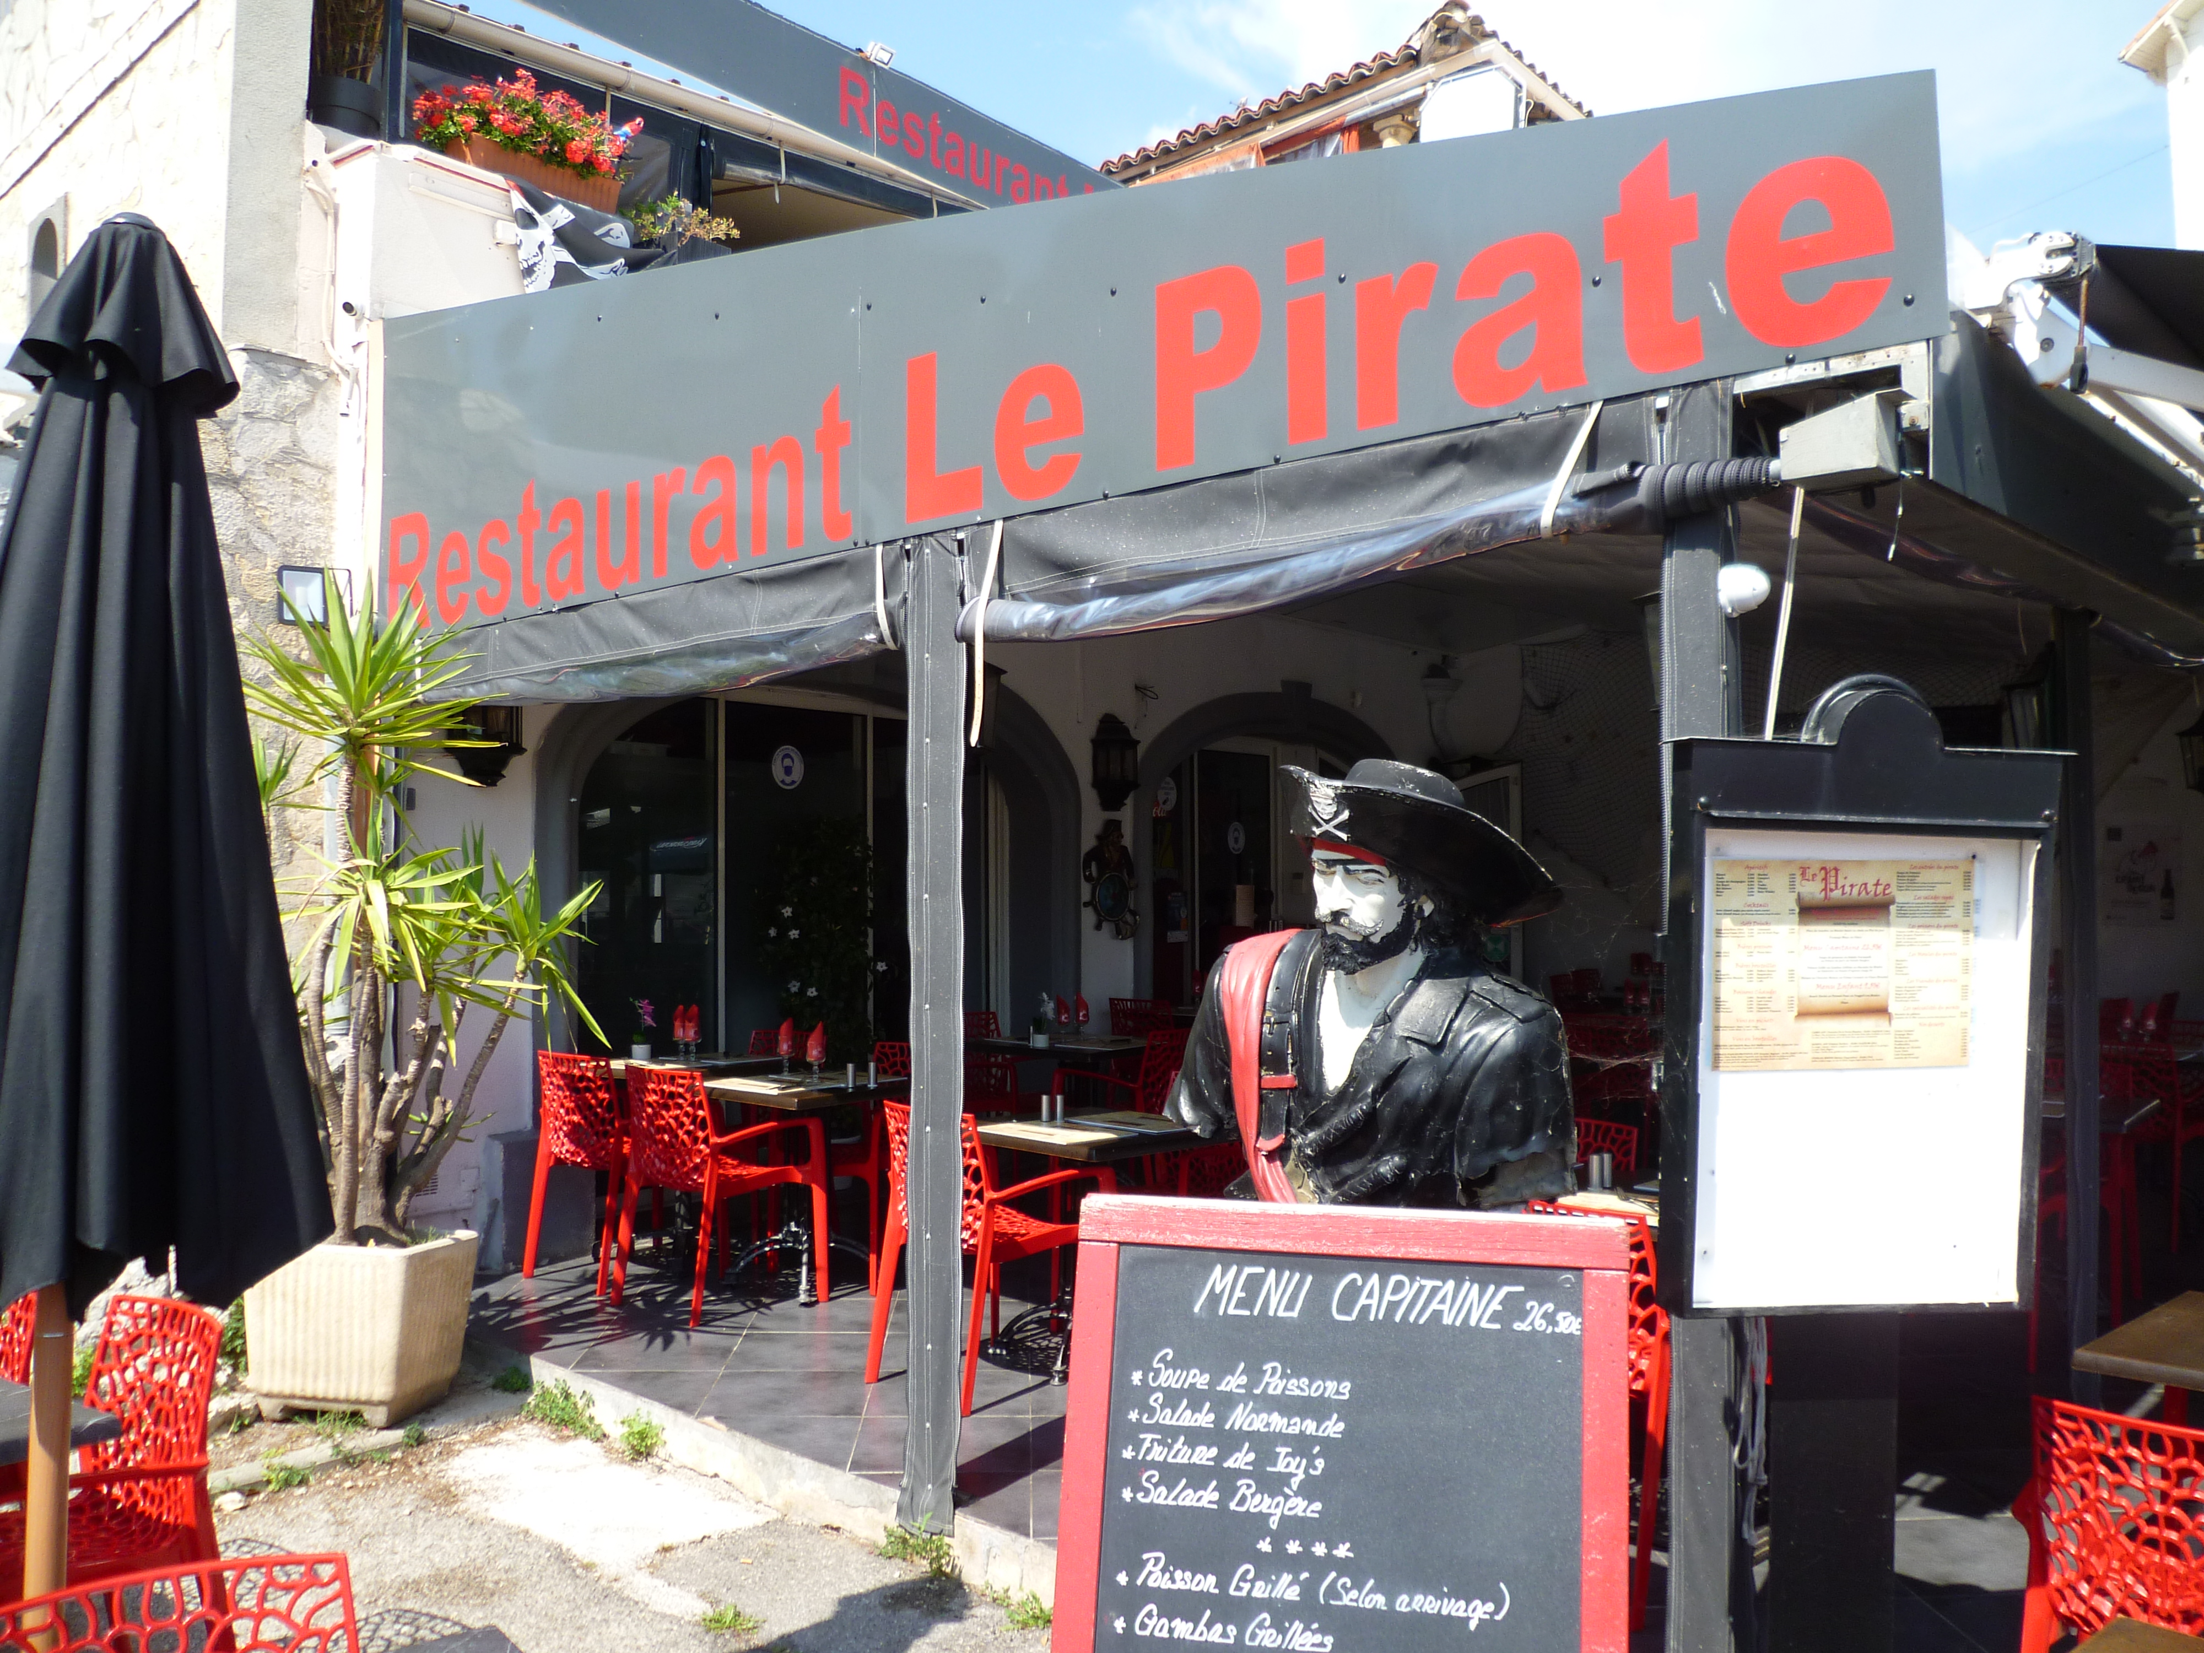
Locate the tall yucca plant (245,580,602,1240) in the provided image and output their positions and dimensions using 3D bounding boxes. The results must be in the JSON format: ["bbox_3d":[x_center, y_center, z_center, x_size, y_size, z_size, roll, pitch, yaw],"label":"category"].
[{"bbox_3d":[-2.130,0.251,5.497,1.120,2.000,1.020,0,-1,-15],"label":"tall yucca plant"}]

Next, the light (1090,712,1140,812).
[{"bbox_3d":[0.067,-0.332,9.175,0.200,0.520,0.250,-1,-2,43],"label":"light"}]

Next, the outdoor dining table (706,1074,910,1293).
[{"bbox_3d":[-1.052,1.276,6.397,0.700,0.725,0.700,-1,-2,43],"label":"outdoor dining table"}]

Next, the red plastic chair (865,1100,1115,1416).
[{"bbox_3d":[-0.328,1.203,5.195,0.560,0.820,0.580,2,-2,-45],"label":"red plastic chair"}]

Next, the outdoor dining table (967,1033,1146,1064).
[{"bbox_3d":[-0.120,1.280,7.641,0.700,0.730,0.600,-1,-1,33],"label":"outdoor dining table"}]

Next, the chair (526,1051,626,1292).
[{"bbox_3d":[-1.748,1.227,6.536,0.580,0.820,0.560,-1,-2,39],"label":"chair"}]

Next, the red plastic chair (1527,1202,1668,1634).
[{"bbox_3d":[1.089,1.178,3.824,0.560,0.820,0.580,2,-2,-45],"label":"red plastic chair"}]

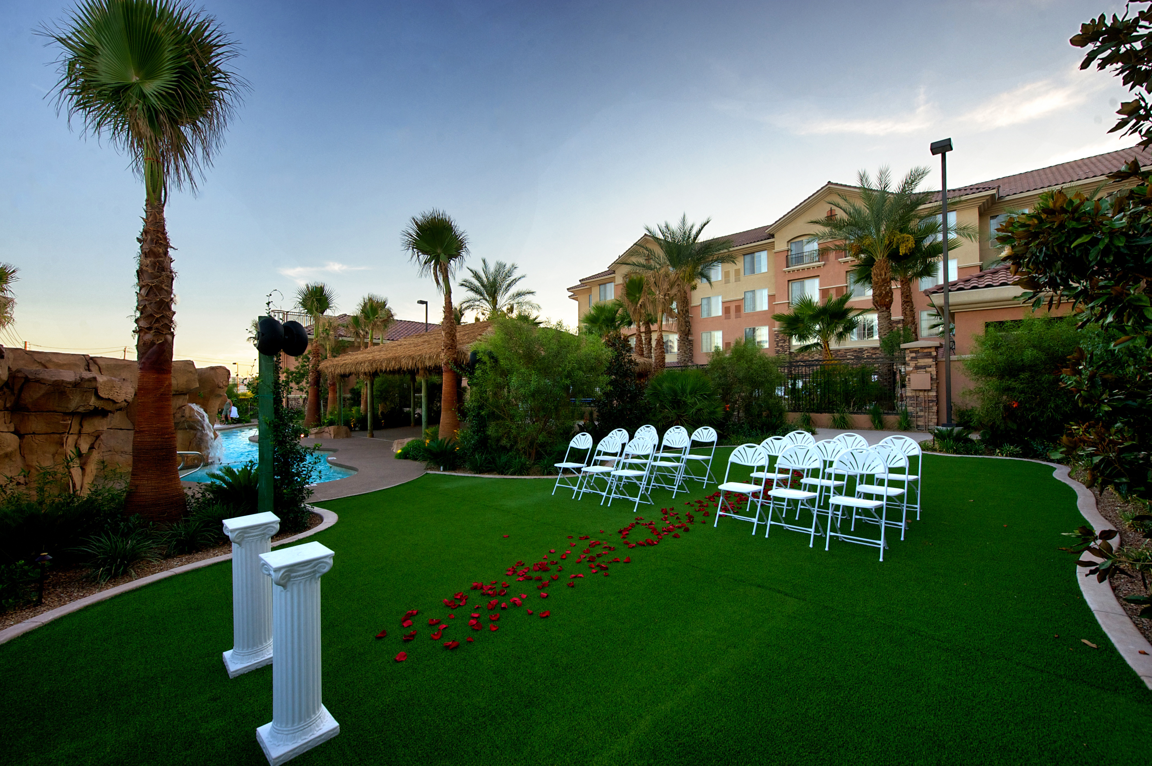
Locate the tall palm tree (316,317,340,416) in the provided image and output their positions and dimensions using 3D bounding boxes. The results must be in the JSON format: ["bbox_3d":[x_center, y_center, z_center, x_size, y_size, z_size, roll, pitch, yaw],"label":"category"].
[{"bbox_3d":[-14.073,-0.897,25.500,1.400,5.900,1.400,-1,-1,0],"label":"tall palm tree"}]

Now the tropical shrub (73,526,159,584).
[{"bbox_3d":[-3.933,1.413,3.842,0.550,0.400,0.550,-1,0,44],"label":"tropical shrub"}]

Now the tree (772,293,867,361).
[{"bbox_3d":[9.626,-1.000,17.550,3.250,5.039,3.250,0,-1,0],"label":"tree"}]

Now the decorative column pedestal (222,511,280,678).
[{"bbox_3d":[-1.854,1.186,2.574,0.250,0.800,0.250,-1,-1,44],"label":"decorative column pedestal"}]

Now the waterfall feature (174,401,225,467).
[{"bbox_3d":[-8.562,1.158,10.200,0.950,1.400,0.950,-1,0,37],"label":"waterfall feature"}]

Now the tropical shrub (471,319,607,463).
[{"bbox_3d":[-0.803,0.179,9.400,2.750,3.000,2.400,-1,-1,0],"label":"tropical shrub"}]

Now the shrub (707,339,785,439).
[{"bbox_3d":[4.737,0.188,12.500,2.100,2.750,1.900,-1,-1,0],"label":"shrub"}]

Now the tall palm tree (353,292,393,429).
[{"bbox_3d":[-9.107,-1.065,20.000,1.700,5.900,1.700,-1,-1,0],"label":"tall palm tree"}]

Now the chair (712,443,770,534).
[{"bbox_3d":[1.791,1.103,4.823,0.455,0.880,0.450,-1,0,44],"label":"chair"}]

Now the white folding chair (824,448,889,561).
[{"bbox_3d":[2.556,1.075,4.064,0.455,0.860,0.500,-1,-2,42],"label":"white folding chair"}]

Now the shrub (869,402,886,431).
[{"bbox_3d":[9.750,1.031,14.494,0.500,0.920,0.500,-1,0,34],"label":"shrub"}]

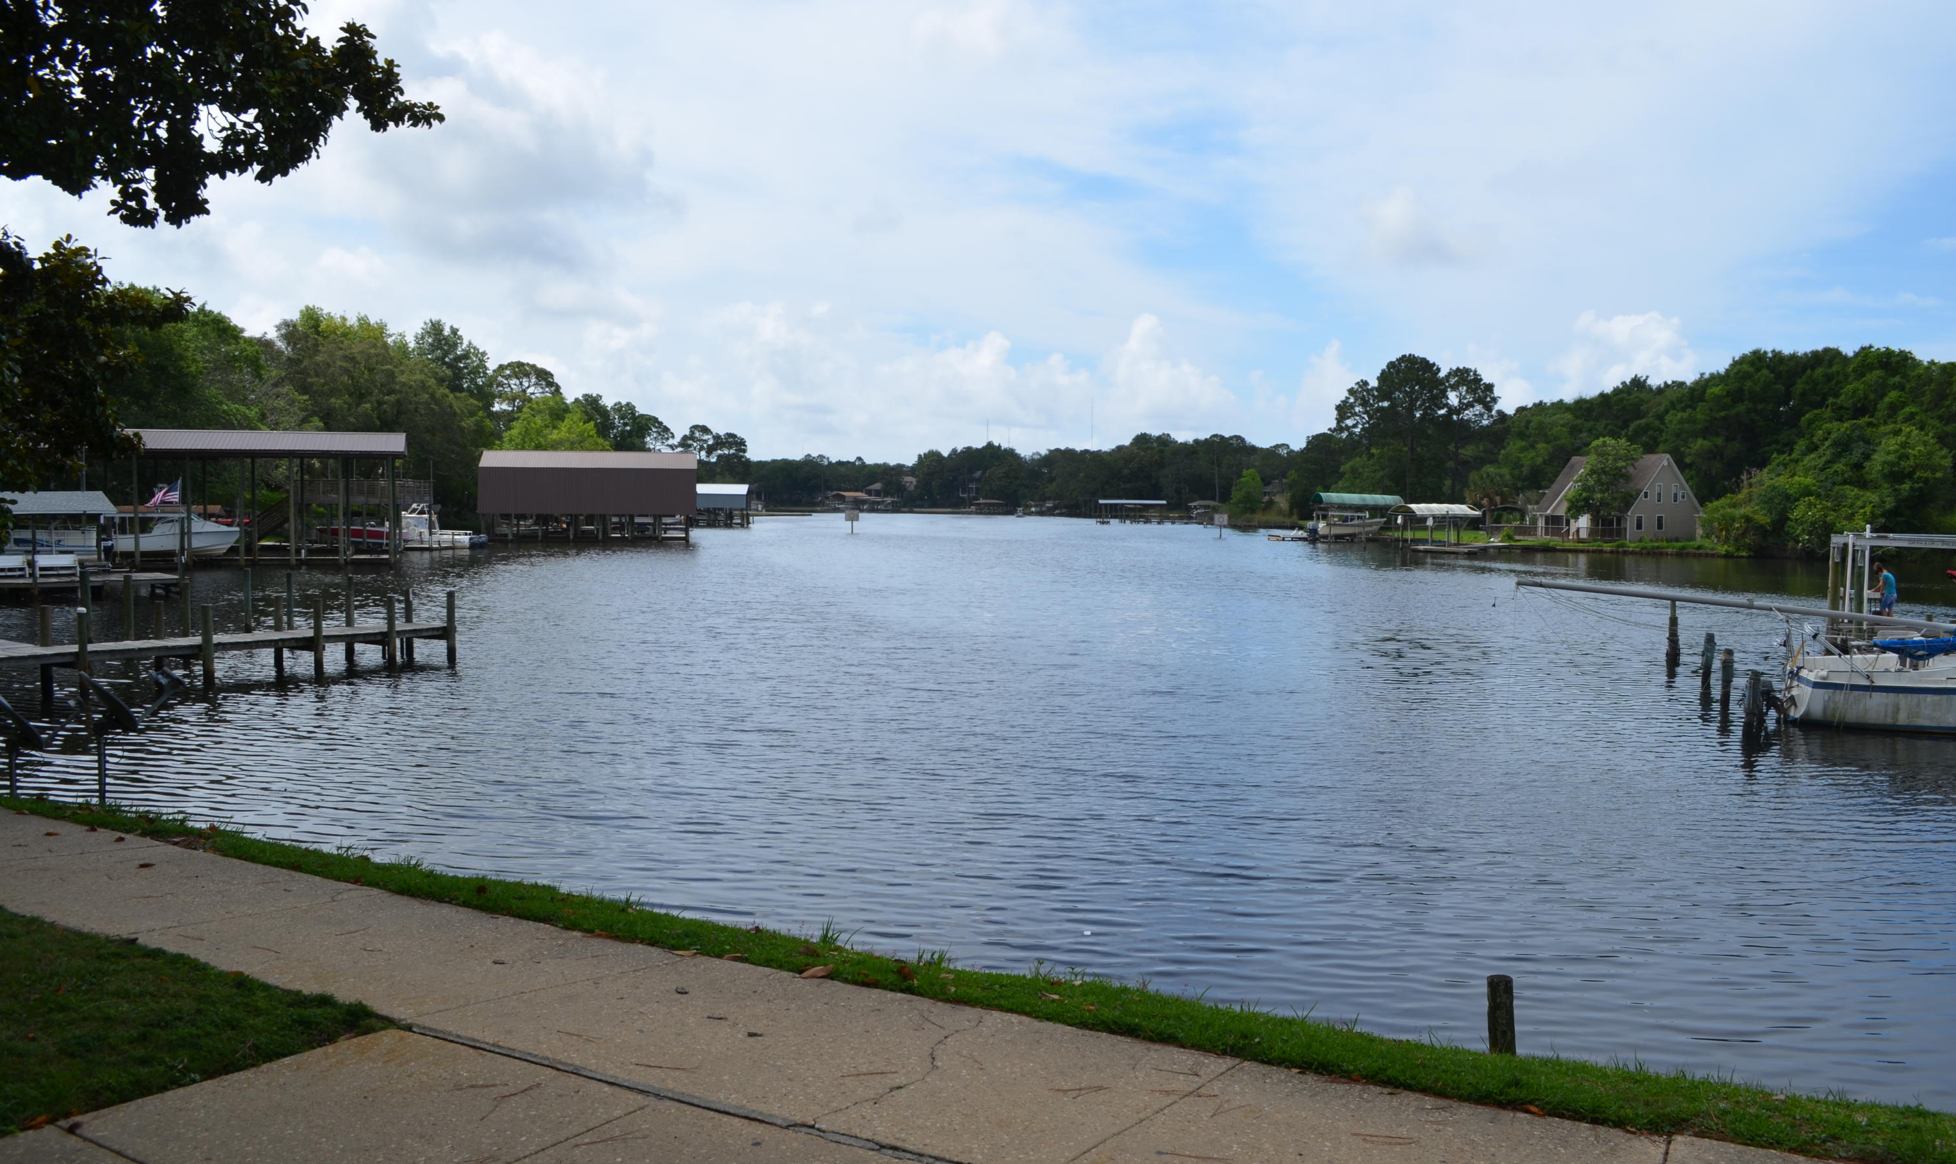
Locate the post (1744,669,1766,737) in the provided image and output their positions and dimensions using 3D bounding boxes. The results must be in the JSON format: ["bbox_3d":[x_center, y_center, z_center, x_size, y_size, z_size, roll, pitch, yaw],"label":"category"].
[{"bbox_3d":[13.523,2.102,25.500,0.340,1.120,0.340,1,3,0],"label":"post"}]

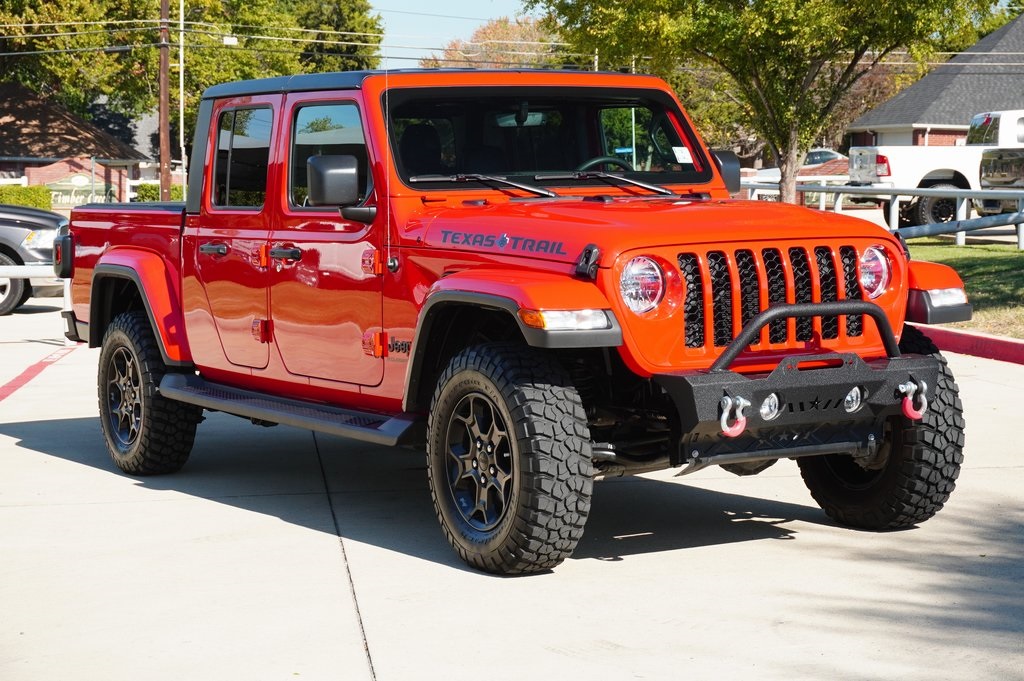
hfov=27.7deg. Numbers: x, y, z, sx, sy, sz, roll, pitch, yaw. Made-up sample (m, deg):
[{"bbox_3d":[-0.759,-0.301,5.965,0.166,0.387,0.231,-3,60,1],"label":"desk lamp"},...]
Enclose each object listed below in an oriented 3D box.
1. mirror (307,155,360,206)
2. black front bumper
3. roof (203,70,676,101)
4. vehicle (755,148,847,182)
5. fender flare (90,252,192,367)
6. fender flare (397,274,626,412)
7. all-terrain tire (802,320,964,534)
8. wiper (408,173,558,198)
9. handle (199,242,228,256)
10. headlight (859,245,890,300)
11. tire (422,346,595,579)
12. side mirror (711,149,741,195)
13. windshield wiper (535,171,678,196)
[{"bbox_3d":[-0.683,-0.616,7.947,0.185,0.195,0.110,-4,4,-30],"label":"mirror"},{"bbox_3d":[0.966,0.139,7.046,1.100,0.550,0.340,-4,4,-30],"label":"black front bumper"},{"bbox_3d":[-0.375,-1.134,9.196,1.450,0.135,1.660,-4,6,-30],"label":"roof"},{"bbox_3d":[9.037,-4.844,60.000,4.700,1.460,1.830,-2,4,-30],"label":"vehicle"},{"bbox_3d":[-1.809,-0.178,10.070,0.160,0.540,1.070,-4,4,-30],"label":"fender flare"},{"bbox_3d":[-0.016,0.021,7.186,0.310,0.520,0.990,-4,4,-30],"label":"fender flare"},{"bbox_3d":[1.395,0.317,7.952,0.265,0.790,0.790,-4,4,-30],"label":"all-terrain tire"},{"bbox_3d":[-0.109,-0.597,8.027,0.610,0.115,0.050,-4,-30,-30],"label":"wiper"},{"bbox_3d":[-1.342,-0.408,9.335,0.050,0.052,0.240,-4,4,-30],"label":"handle"},{"bbox_3d":[1.281,-0.243,7.469,0.190,0.190,0.100,-4,4,-30],"label":"headlight"},{"bbox_3d":[-0.016,0.408,7.153,0.260,0.785,0.795,-4,4,-29],"label":"tire"},{"bbox_3d":[0.914,-0.704,8.845,0.220,0.220,0.140,-4,4,-30],"label":"side mirror"},{"bbox_3d":[0.376,-0.620,8.287,0.635,0.115,0.095,-4,4,-30],"label":"windshield wiper"}]

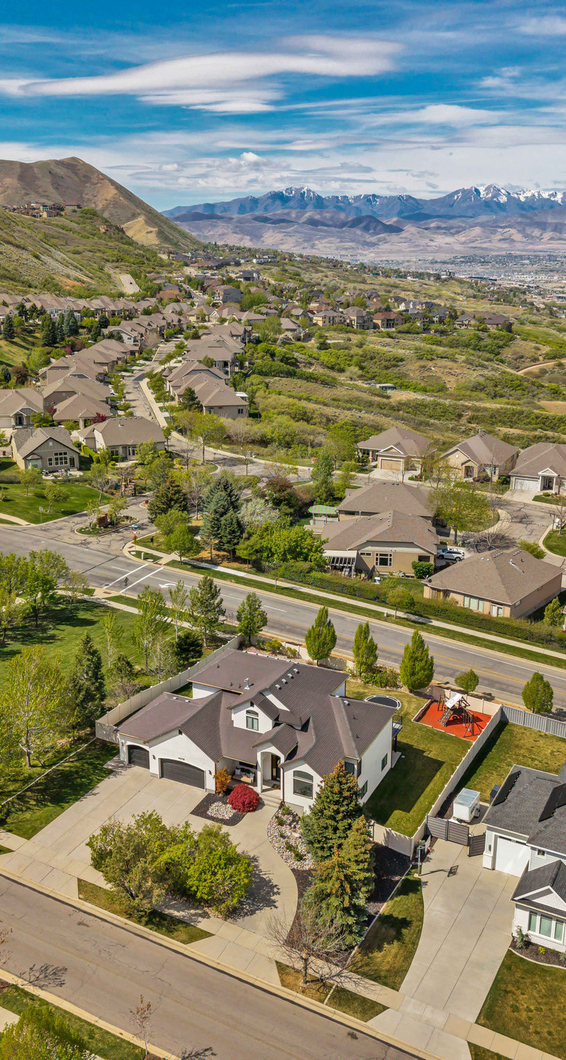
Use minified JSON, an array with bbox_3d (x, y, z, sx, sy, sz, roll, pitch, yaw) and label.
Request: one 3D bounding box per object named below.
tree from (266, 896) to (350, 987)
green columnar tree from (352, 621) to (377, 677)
[{"bbox_3d":[1.504,28.228,67.058,5.400,6.400,5.400,0,17,0],"label":"tree"},{"bbox_3d":[9.680,14.220,116.480,3.050,7.100,3.050,0,17,0],"label":"green columnar tree"}]

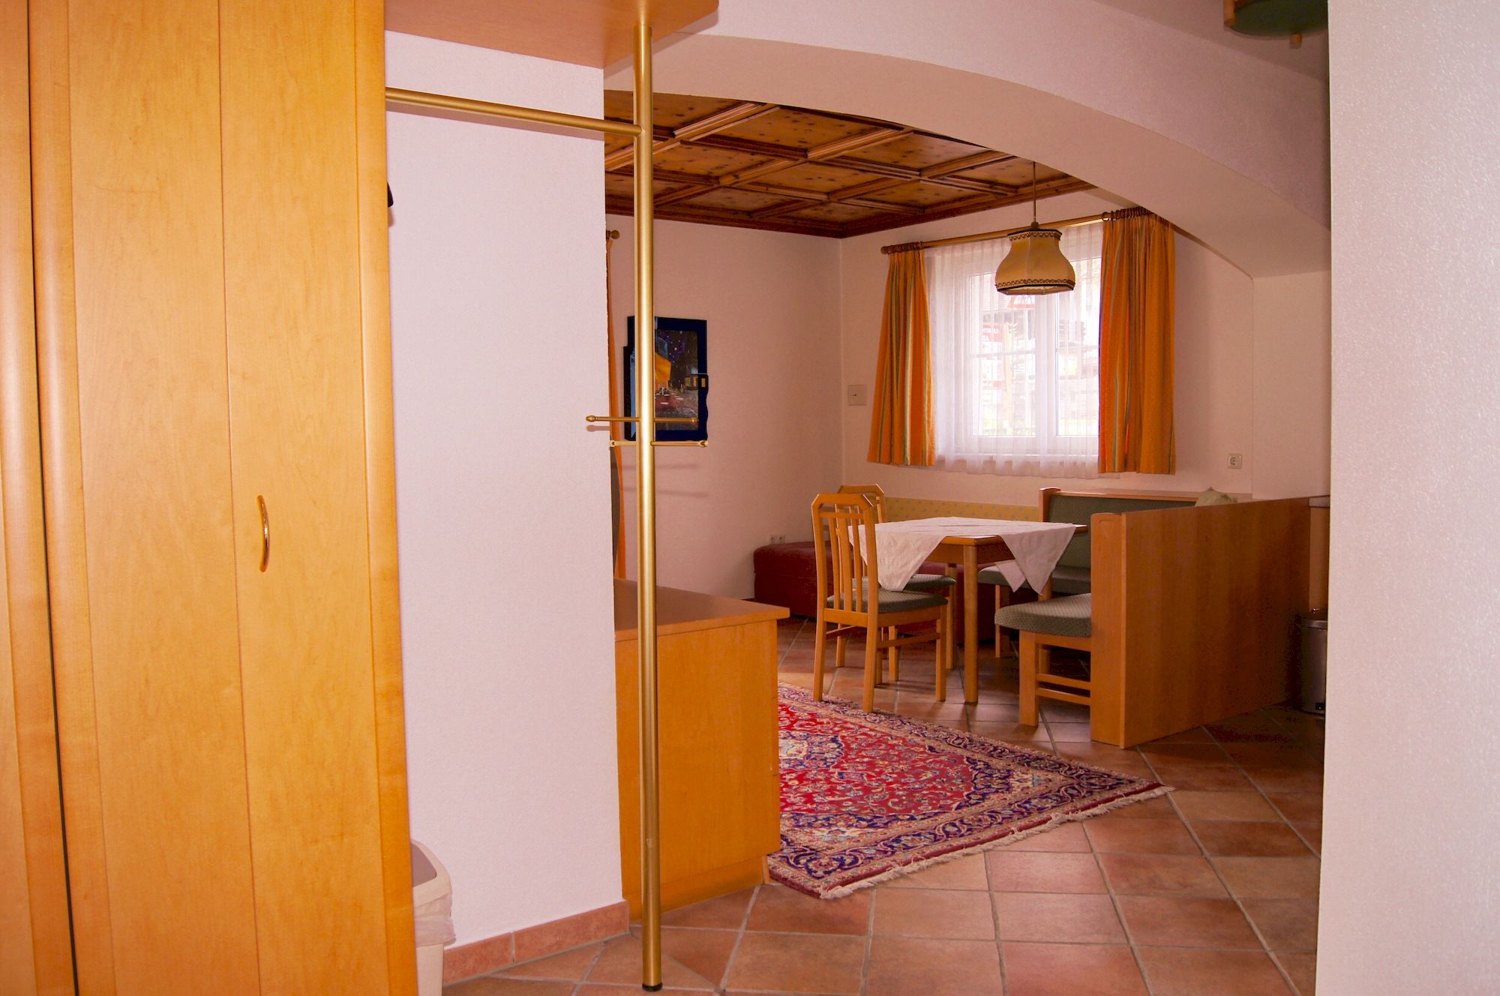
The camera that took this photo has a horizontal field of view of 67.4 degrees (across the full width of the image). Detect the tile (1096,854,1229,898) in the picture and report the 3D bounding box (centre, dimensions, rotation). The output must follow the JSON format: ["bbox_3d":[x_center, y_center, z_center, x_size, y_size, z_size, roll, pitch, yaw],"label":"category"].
[{"bbox_3d":[1.105,1.018,3.012,0.300,0.012,0.290,0,3,9],"label":"tile"}]

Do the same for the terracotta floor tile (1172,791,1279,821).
[{"bbox_3d":[1.497,0.980,3.547,0.300,0.012,0.290,0,3,9],"label":"terracotta floor tile"}]

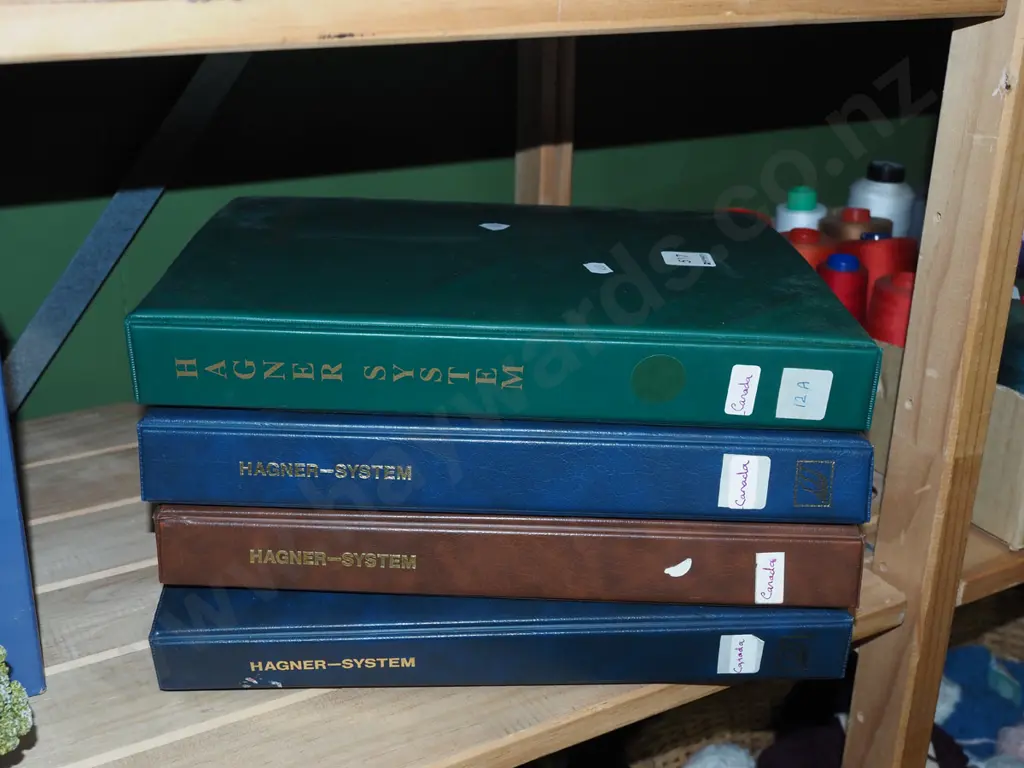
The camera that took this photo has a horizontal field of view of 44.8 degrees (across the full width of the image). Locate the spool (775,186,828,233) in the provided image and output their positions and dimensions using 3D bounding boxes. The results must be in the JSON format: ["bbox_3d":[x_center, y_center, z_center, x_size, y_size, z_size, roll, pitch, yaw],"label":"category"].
[{"bbox_3d":[0.218,-0.098,0.964,0.040,0.107,0.040,1,23,-1],"label":"spool"}]

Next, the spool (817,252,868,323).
[{"bbox_3d":[0.194,-0.026,0.749,0.045,0.108,0.045,0,25,0],"label":"spool"}]

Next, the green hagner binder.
[{"bbox_3d":[-0.003,-0.052,0.626,0.308,0.042,0.245,2,23,0],"label":"green hagner binder"}]

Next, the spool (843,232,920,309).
[{"bbox_3d":[0.227,-0.046,0.793,0.057,0.106,0.057,0,25,0],"label":"spool"}]

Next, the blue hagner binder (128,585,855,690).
[{"bbox_3d":[-0.009,0.070,0.662,0.308,0.037,0.245,0,23,-4],"label":"blue hagner binder"}]

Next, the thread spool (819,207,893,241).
[{"bbox_3d":[0.225,-0.066,0.833,0.054,0.107,0.054,0,25,0],"label":"thread spool"}]

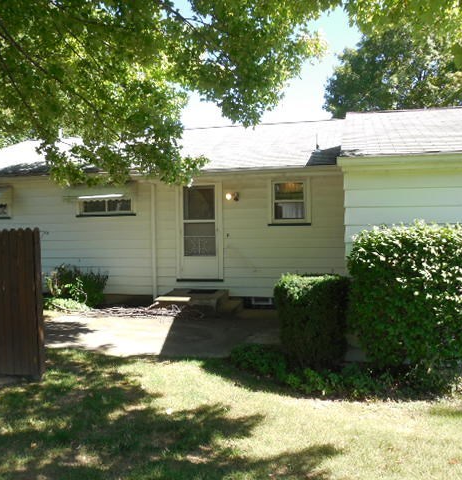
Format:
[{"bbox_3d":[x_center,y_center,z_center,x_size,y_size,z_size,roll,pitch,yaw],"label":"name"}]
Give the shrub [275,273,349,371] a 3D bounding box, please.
[{"bbox_3d":[1.088,1.043,6.420,0.910,1.100,0.900,-1,1,14],"label":"shrub"}]

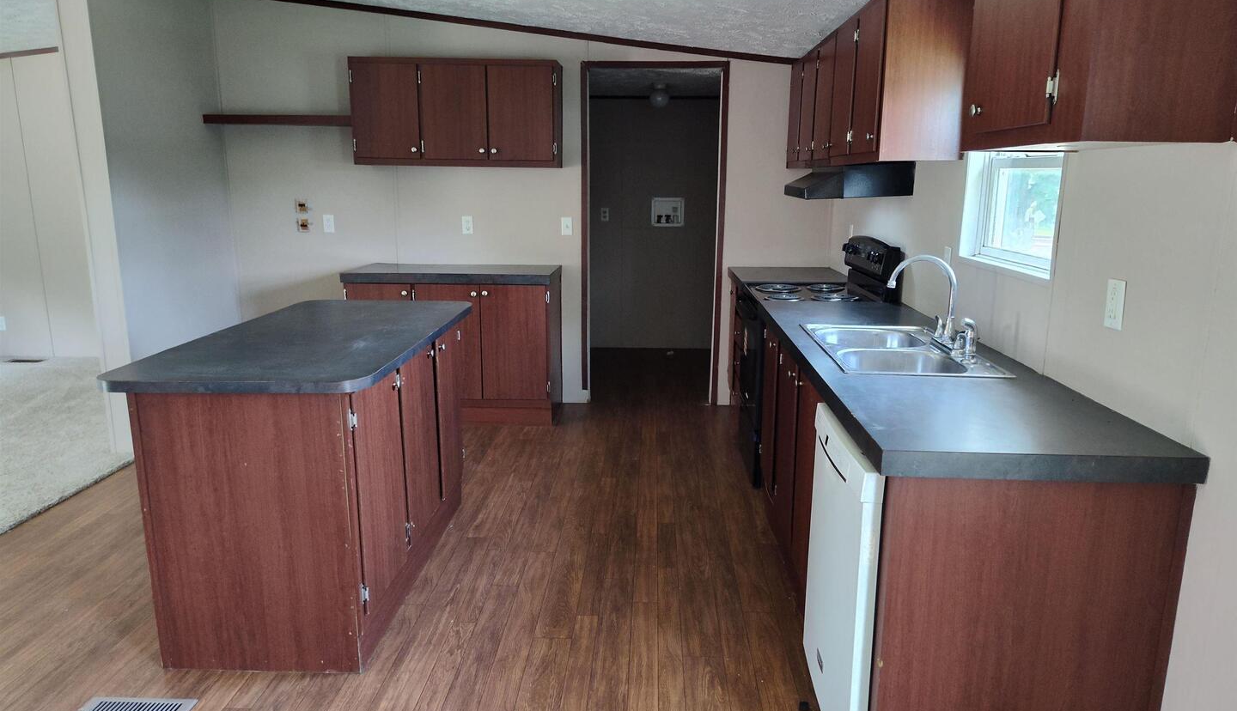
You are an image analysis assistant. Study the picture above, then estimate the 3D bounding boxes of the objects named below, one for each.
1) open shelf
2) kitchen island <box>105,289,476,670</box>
[{"bbox_3d":[-2.043,-1.448,5.081,0.945,0.047,0.222,1,12,3],"label":"open shelf"},{"bbox_3d":[-1.085,0.351,3.159,0.798,0.897,1.575,1,12,2],"label":"kitchen island"}]

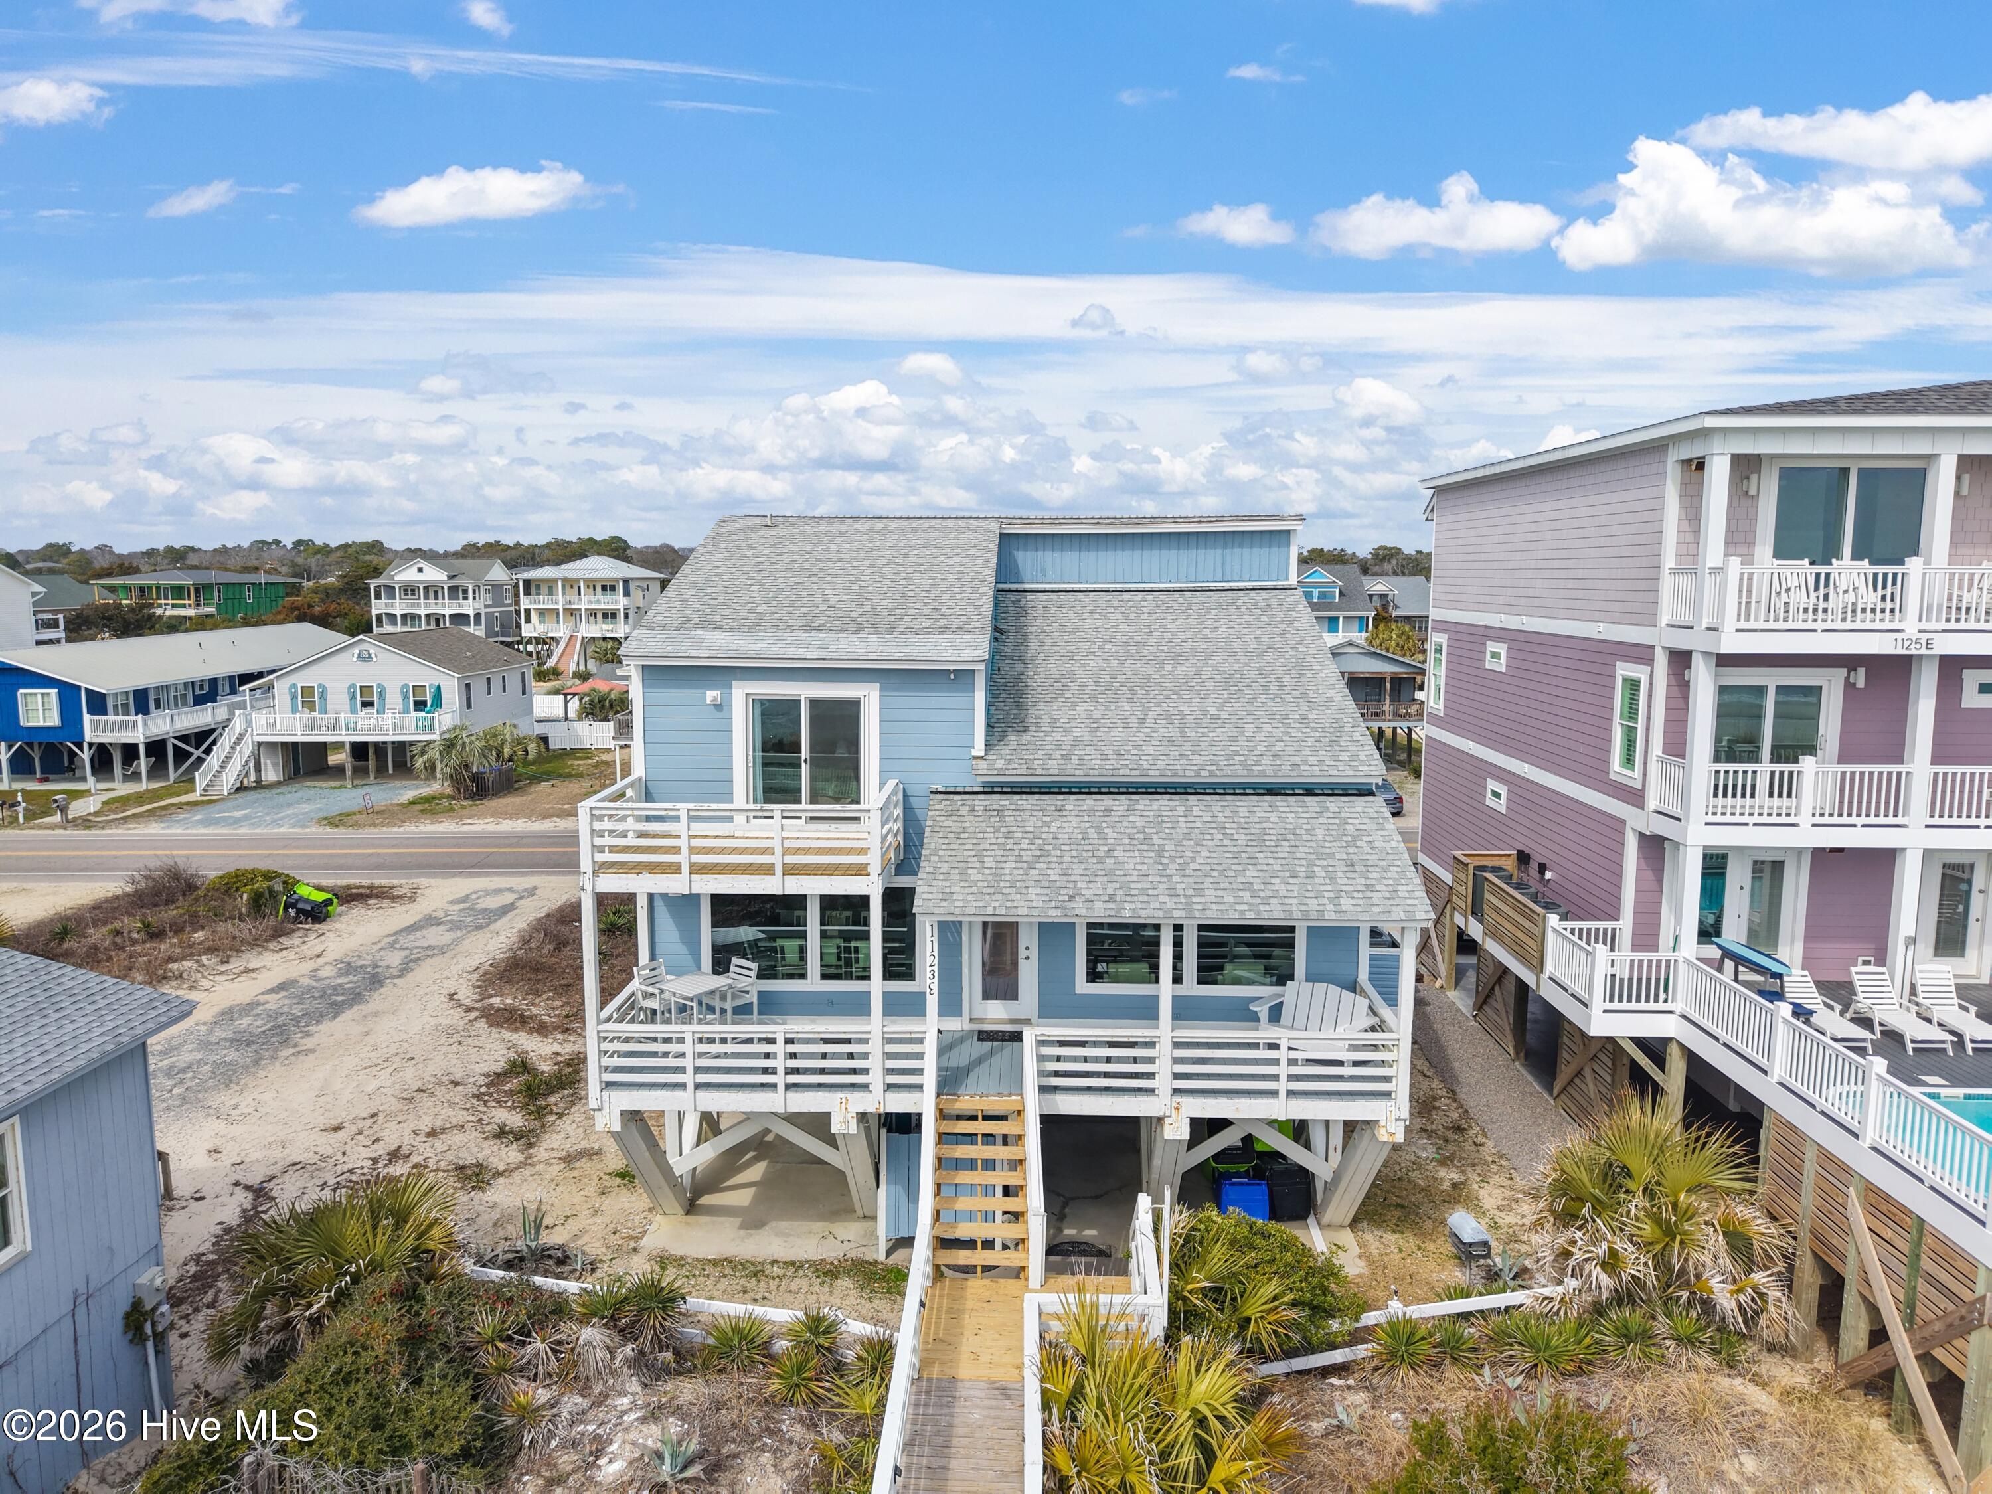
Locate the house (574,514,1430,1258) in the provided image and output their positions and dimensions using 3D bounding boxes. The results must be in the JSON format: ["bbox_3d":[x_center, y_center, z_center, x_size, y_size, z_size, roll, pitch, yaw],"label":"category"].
[{"bbox_3d":[0.209,1.022,24.617,11.000,10.250,14.500,0,7,1],"label":"house"}]

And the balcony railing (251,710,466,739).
[{"bbox_3d":[-29.516,-1.151,63.855,8.576,1.054,2.200,0,7,2],"label":"balcony railing"}]

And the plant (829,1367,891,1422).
[{"bbox_3d":[-1.440,6.847,14.615,0.655,0.458,0.655,0,7,1],"label":"plant"}]

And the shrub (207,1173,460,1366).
[{"bbox_3d":[-8.120,6.393,16.993,2.922,2.181,2.338,0,7,2],"label":"shrub"}]

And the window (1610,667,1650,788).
[{"bbox_3d":[10.349,-0.358,22.586,0.100,1.930,1.210,1,7,1],"label":"window"}]

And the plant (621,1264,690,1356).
[{"bbox_3d":[-4.154,6.868,16.846,0.830,1.096,0.830,0,7,2],"label":"plant"}]

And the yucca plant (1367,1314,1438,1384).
[{"bbox_3d":[4.805,7.110,16.315,0.777,0.798,0.777,0,7,2],"label":"yucca plant"}]

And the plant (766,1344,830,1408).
[{"bbox_3d":[-2.248,7.151,15.718,0.719,0.637,0.719,0,7,2],"label":"plant"}]

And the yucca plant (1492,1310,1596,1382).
[{"bbox_3d":[6.407,7.027,16.212,1.171,0.705,0.878,0,7,1],"label":"yucca plant"}]

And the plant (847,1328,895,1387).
[{"bbox_3d":[-1.355,6.873,15.529,0.627,0.578,0.627,0,7,1],"label":"plant"}]

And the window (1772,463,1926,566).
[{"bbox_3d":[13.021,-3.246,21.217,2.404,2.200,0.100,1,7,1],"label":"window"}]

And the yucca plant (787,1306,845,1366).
[{"bbox_3d":[-2.168,7.085,16.665,0.745,0.623,0.745,0,7,2],"label":"yucca plant"}]

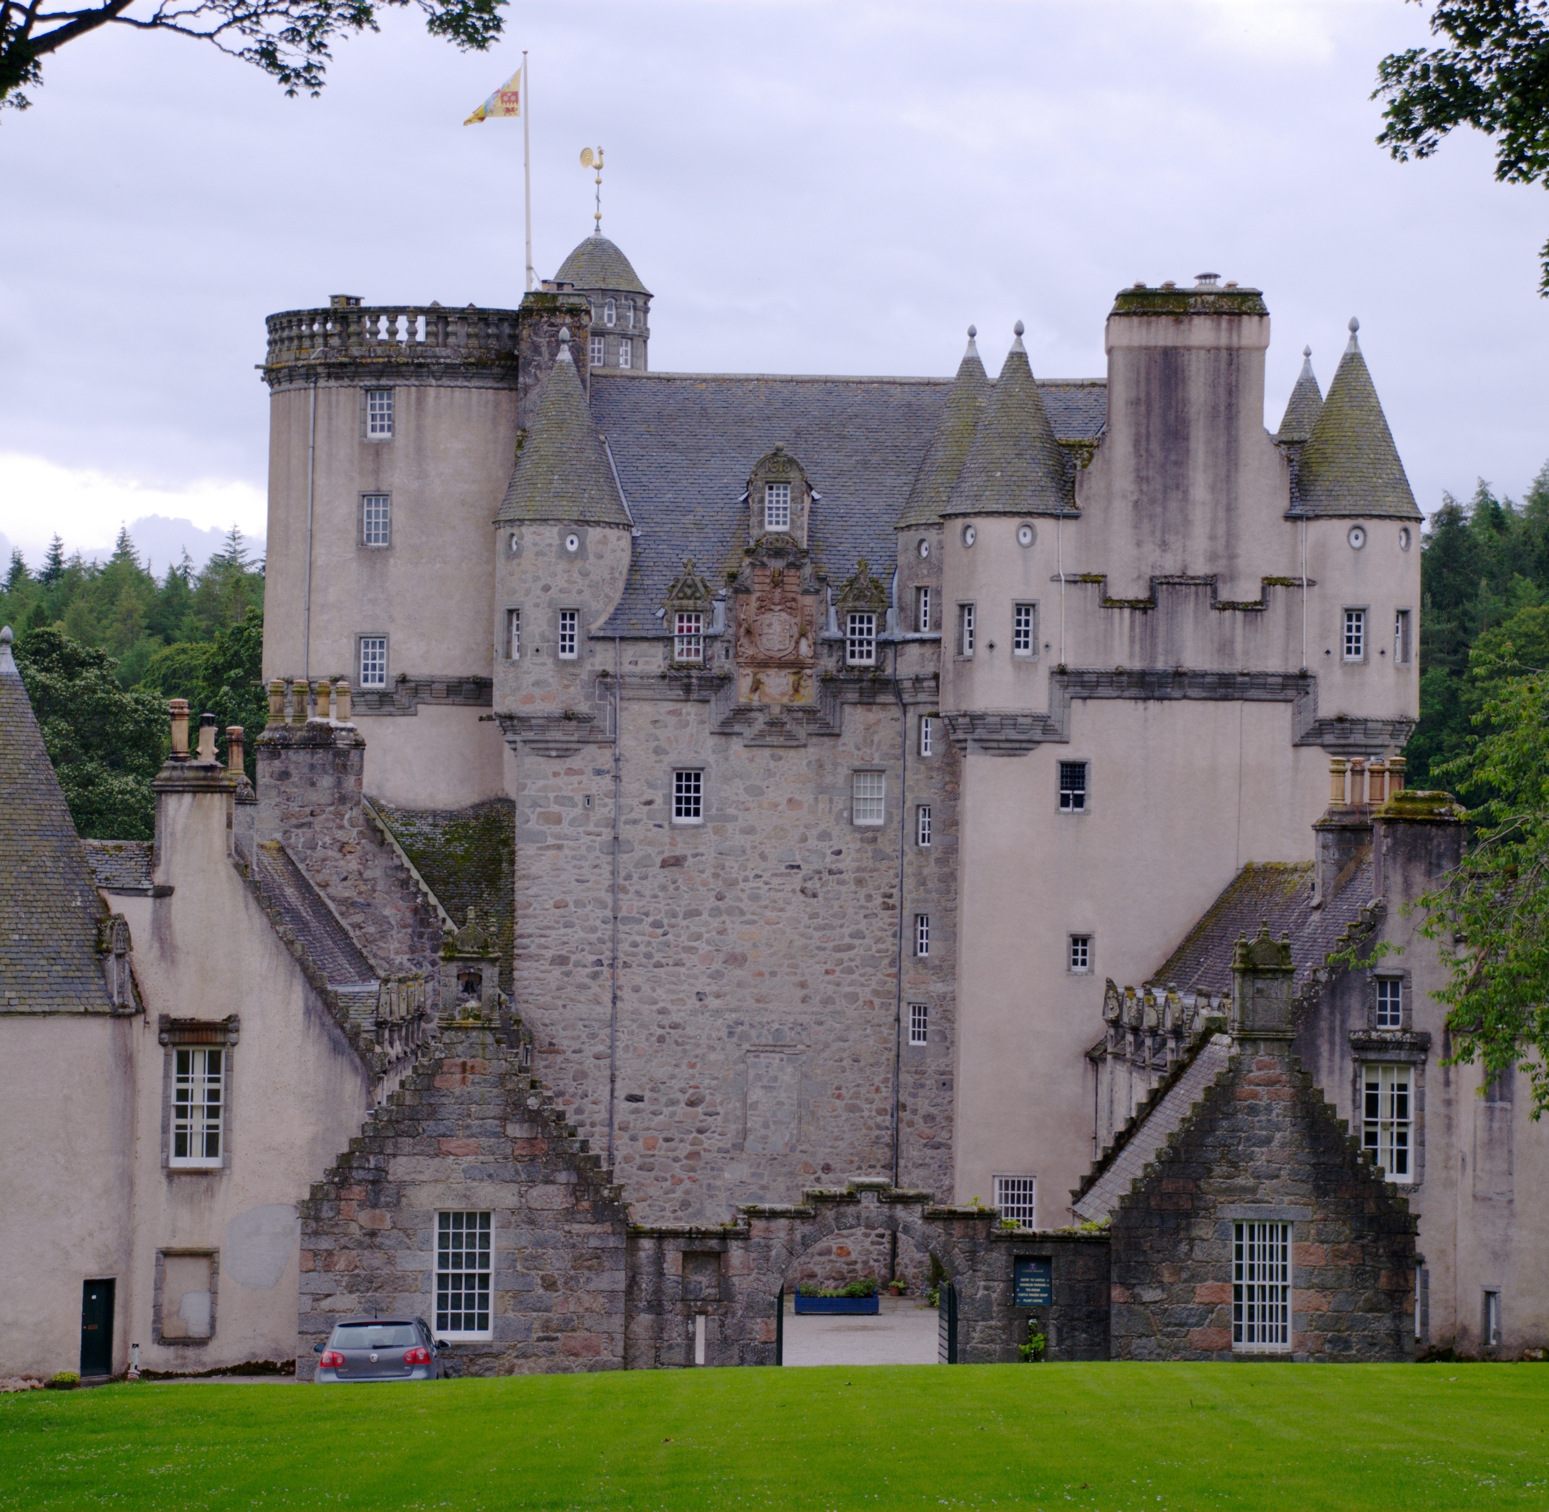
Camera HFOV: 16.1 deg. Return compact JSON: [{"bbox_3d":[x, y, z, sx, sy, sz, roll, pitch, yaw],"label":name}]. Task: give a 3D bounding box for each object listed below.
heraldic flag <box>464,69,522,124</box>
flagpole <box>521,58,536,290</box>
[{"bbox_3d":[-6.771,-15.867,131.500,1.420,1.330,0.450,1,-1,-4],"label":"heraldic flag"},{"bbox_3d":[-5.926,-13.894,131.500,0.120,6.200,0.120,-1,-1,-4],"label":"flagpole"}]

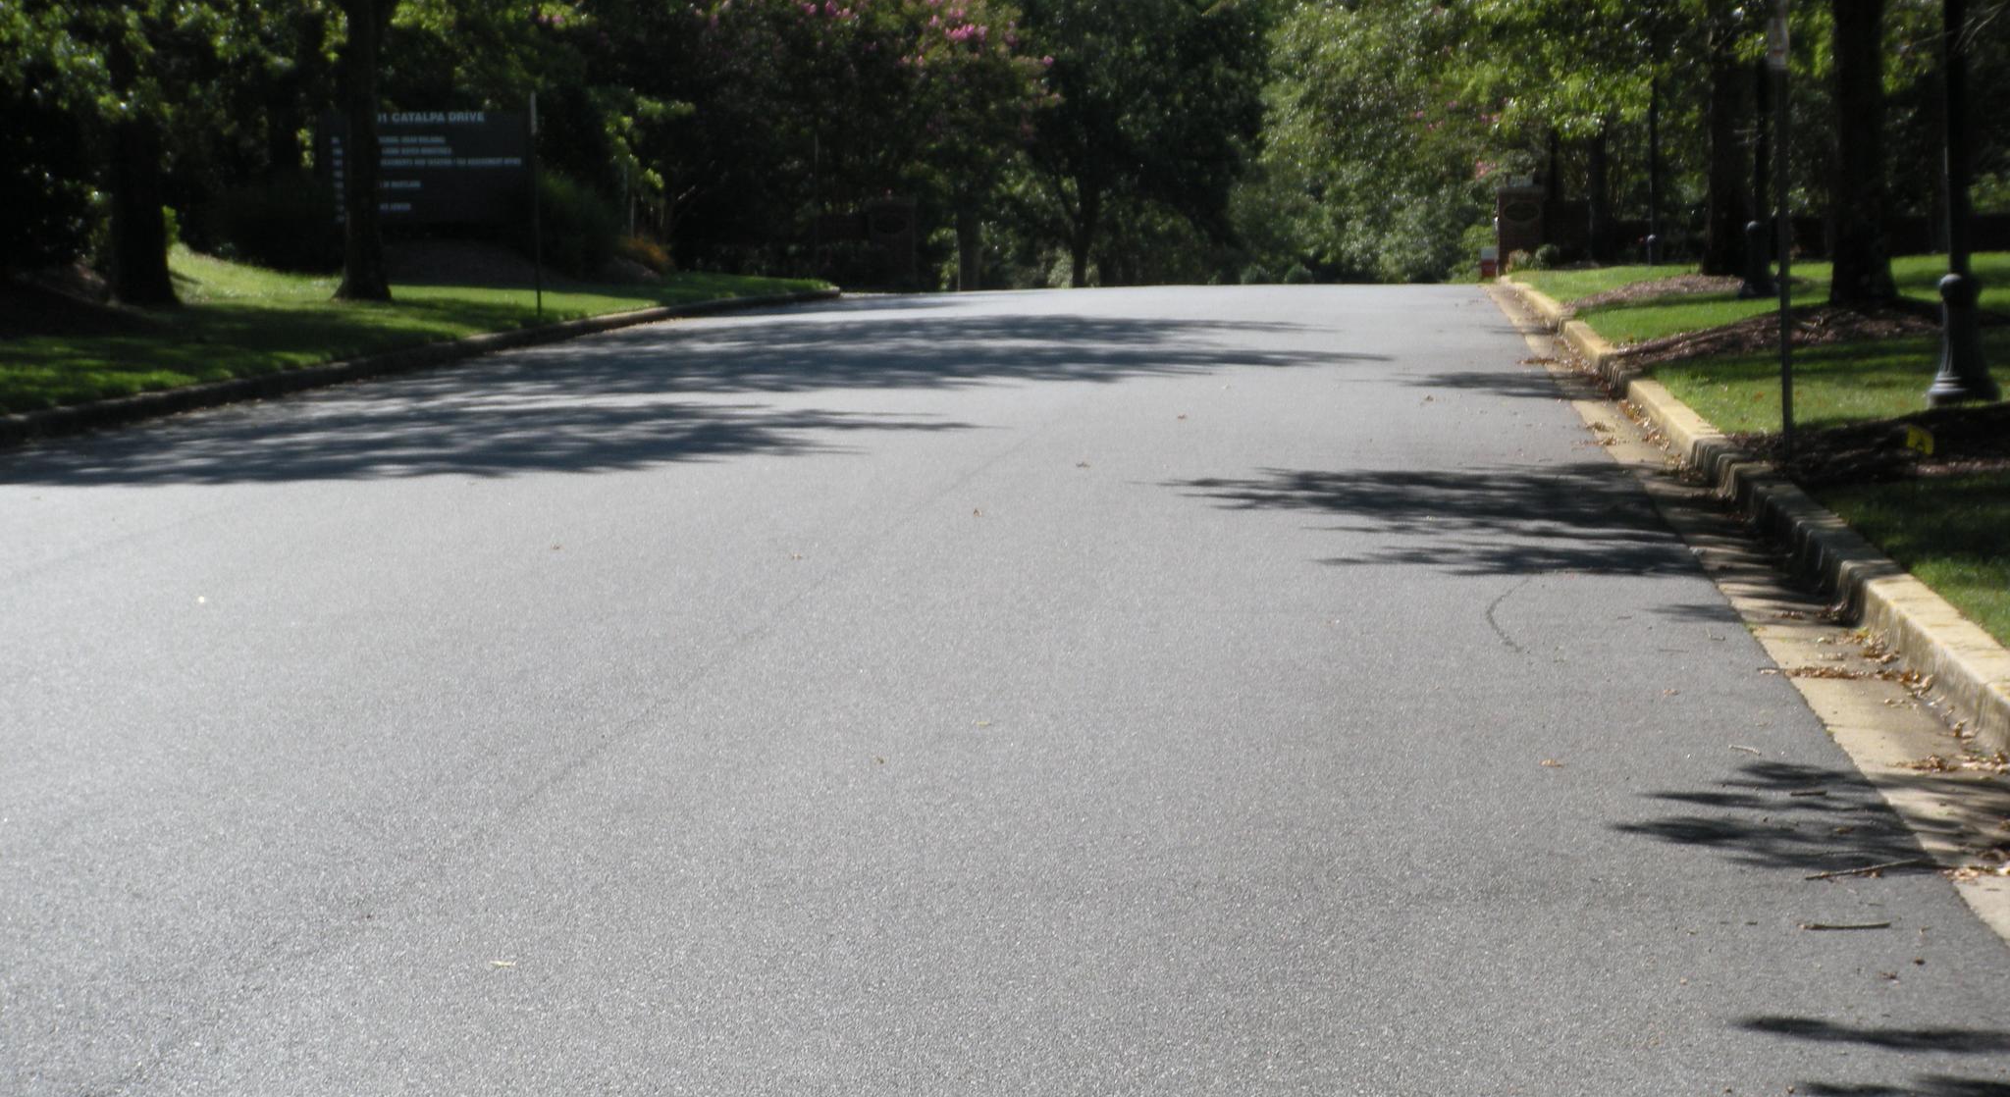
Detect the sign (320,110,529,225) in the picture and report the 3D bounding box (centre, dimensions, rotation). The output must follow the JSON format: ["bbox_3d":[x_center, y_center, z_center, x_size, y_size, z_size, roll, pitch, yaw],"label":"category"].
[{"bbox_3d":[-7.070,-4.643,65.000,2.550,1.400,0.220,-2,3,-7],"label":"sign"}]

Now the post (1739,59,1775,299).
[{"bbox_3d":[6.252,-3.984,44.405,0.400,3.800,0.400,-1,3,4],"label":"post"}]

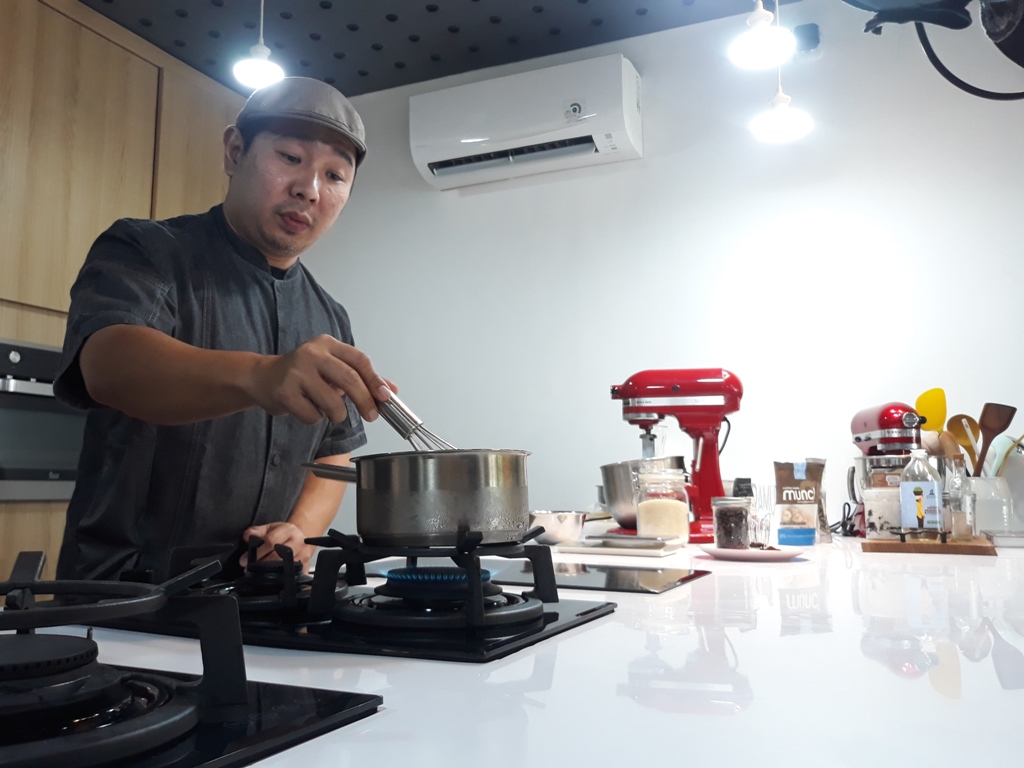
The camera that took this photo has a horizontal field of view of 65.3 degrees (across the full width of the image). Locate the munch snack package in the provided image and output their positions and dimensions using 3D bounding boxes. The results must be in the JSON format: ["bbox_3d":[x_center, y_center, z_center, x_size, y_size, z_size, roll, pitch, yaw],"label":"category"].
[{"bbox_3d":[0.625,0.259,1.735,0.110,0.180,0.060,-1,-8,7],"label":"munch snack package"}]

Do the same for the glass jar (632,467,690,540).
[{"bbox_3d":[0.332,0.268,1.760,0.115,0.170,0.115,-3,-8,17],"label":"glass jar"}]

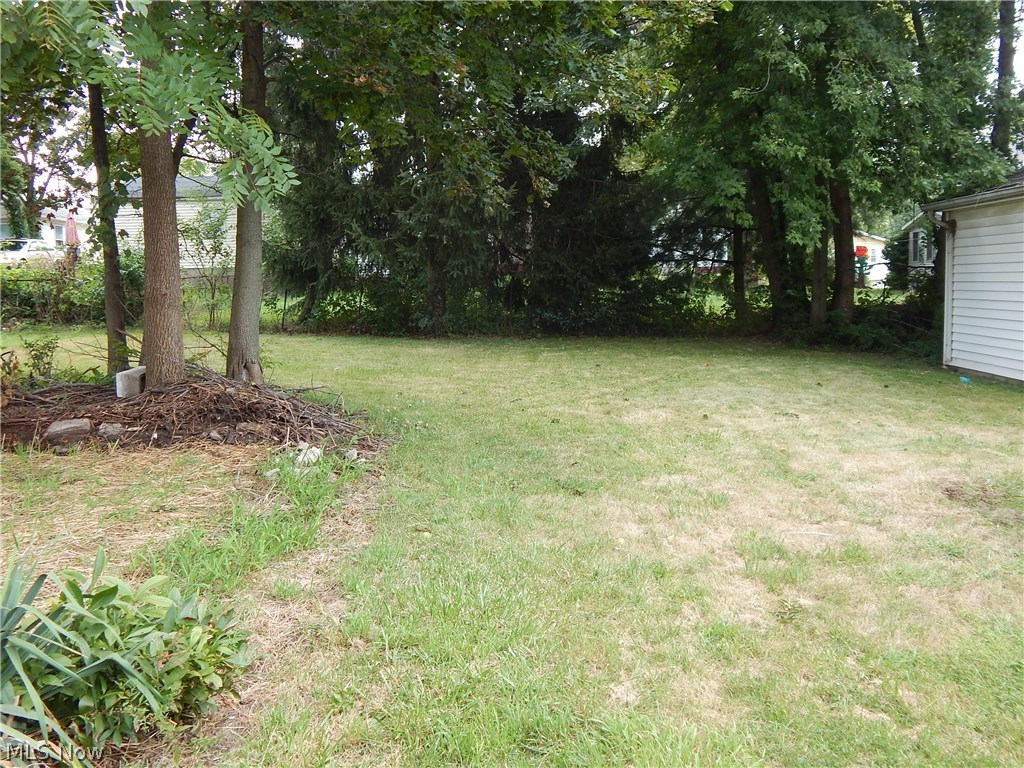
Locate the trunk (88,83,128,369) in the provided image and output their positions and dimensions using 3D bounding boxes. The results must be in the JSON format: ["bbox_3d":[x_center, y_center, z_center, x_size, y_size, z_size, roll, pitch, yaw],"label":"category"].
[{"bbox_3d":[-4.255,-1.613,9.675,0.250,3.040,0.250,-3,7,-23],"label":"trunk"}]

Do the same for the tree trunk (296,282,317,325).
[{"bbox_3d":[-5.023,-1.966,22.416,0.450,1.023,0.380,-2,7,-12],"label":"tree trunk"}]

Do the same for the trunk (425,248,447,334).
[{"bbox_3d":[-1.701,-2.052,20.397,0.460,1.903,0.450,-1,7,-5],"label":"trunk"}]

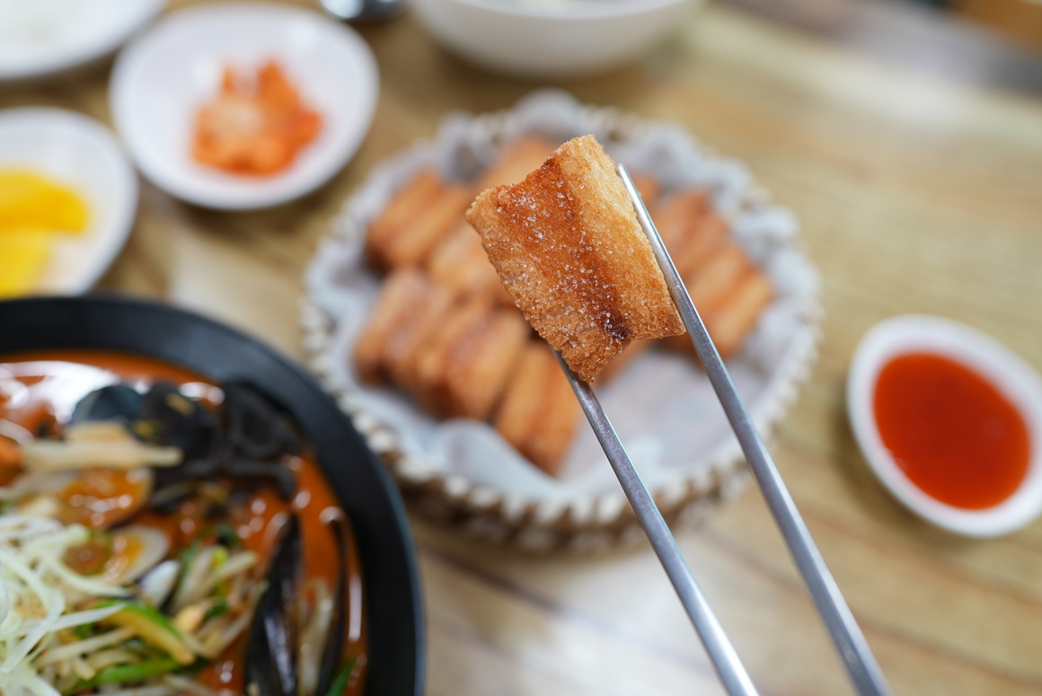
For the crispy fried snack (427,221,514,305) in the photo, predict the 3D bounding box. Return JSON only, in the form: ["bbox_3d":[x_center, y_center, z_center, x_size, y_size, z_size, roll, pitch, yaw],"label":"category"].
[{"bbox_3d":[-0.019,-0.040,0.322,0.029,0.030,0.040,32,63,17],"label":"crispy fried snack"}]

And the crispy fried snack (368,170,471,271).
[{"bbox_3d":[-0.047,-0.061,0.333,0.029,0.030,0.040,25,61,14],"label":"crispy fried snack"}]

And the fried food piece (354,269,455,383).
[{"bbox_3d":[-0.049,-0.010,0.301,0.029,0.030,0.040,19,60,10],"label":"fried food piece"}]

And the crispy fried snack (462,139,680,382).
[{"bbox_3d":[0.014,-0.017,0.163,0.030,0.034,0.043,-30,89,0],"label":"crispy fried snack"}]

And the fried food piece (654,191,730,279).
[{"bbox_3d":[0.074,-0.055,0.333,0.029,0.030,0.040,31,63,17],"label":"fried food piece"}]

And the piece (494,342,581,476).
[{"bbox_3d":[0.007,0.024,0.281,0.029,0.030,0.040,23,60,13],"label":"piece"}]

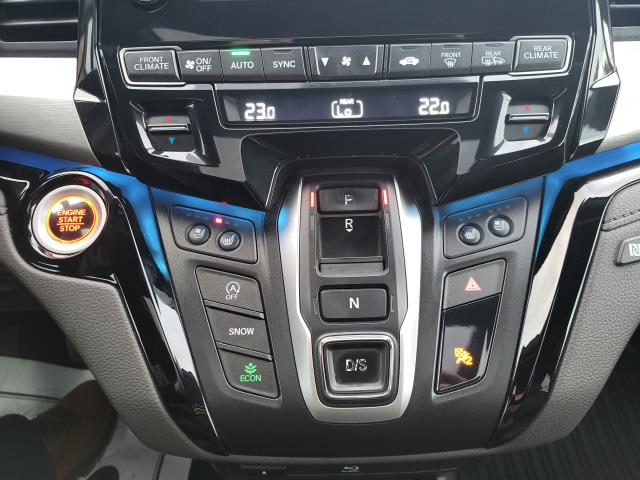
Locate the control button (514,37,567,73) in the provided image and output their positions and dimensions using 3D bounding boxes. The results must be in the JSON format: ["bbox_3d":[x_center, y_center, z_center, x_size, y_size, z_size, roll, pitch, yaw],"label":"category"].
[{"bbox_3d":[0.127,-0.107,0.281,0.028,0.018,0.012,-2,14,0],"label":"control button"}]

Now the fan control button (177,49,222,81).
[{"bbox_3d":[-0.068,-0.101,0.280,0.024,0.018,0.010,-2,14,0],"label":"fan control button"}]

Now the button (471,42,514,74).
[{"bbox_3d":[0.099,-0.105,0.280,0.023,0.016,0.010,-2,14,0],"label":"button"}]

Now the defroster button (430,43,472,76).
[{"bbox_3d":[0.076,-0.105,0.280,0.023,0.017,0.010,-2,14,0],"label":"defroster button"}]

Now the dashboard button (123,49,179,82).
[{"bbox_3d":[-0.096,-0.101,0.281,0.028,0.017,0.012,-2,14,0],"label":"dashboard button"}]

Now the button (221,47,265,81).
[{"bbox_3d":[-0.044,-0.101,0.280,0.023,0.018,0.010,-2,14,0],"label":"button"}]

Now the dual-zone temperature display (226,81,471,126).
[{"bbox_3d":[0.018,-0.081,0.285,0.146,0.023,0.010,-2,14,0],"label":"dual-zone temperature display"}]

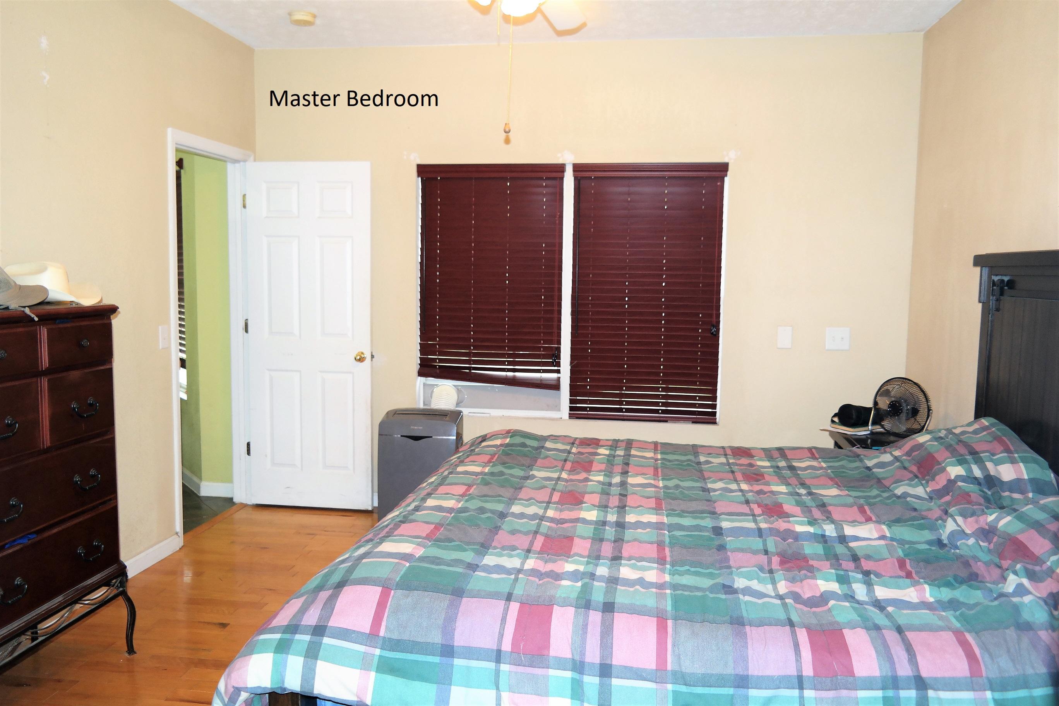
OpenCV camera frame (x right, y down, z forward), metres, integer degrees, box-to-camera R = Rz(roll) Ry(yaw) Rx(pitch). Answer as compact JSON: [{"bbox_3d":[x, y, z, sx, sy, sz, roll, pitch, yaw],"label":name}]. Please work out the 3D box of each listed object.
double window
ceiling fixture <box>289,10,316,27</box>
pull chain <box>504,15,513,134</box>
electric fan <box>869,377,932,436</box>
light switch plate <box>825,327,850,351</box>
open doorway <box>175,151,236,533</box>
[{"bbox_3d":[0.214,-0.349,4.603,1.780,1.475,0.100,2,5,8],"label":"double window"},{"bbox_3d":[-1.157,-1.713,4.061,0.148,0.052,0.148,2,5,8],"label":"ceiling fixture"},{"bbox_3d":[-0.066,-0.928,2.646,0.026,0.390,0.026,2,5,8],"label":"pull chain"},{"bbox_3d":[1.837,0.274,3.919,0.295,0.300,0.190,5,7,41],"label":"electric fan"},{"bbox_3d":[1.714,-0.077,4.407,0.127,0.127,0.012,2,5,8],"label":"light switch plate"},{"bbox_3d":[-1.786,-0.043,4.421,0.120,2.040,0.740,2,5,8],"label":"open doorway"}]

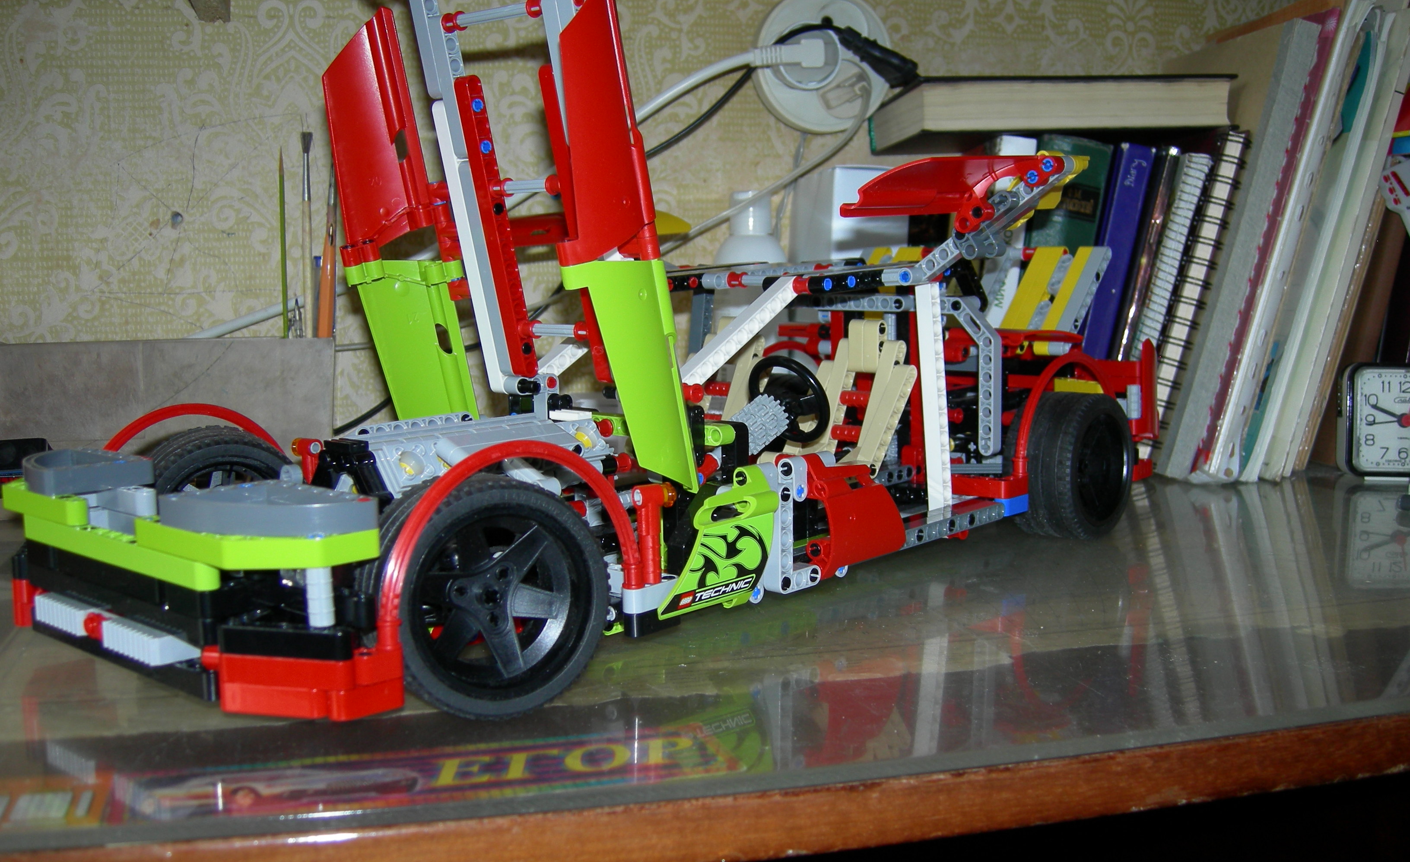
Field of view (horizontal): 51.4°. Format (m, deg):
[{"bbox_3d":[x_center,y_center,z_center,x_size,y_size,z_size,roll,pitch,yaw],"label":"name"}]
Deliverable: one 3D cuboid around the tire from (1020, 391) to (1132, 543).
[{"bbox_3d":[0.171,0.017,0.680,0.034,0.069,0.069,6,9,42],"label":"tire"}]

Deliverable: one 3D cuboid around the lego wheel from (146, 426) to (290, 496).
[{"bbox_3d":[-0.192,0.033,0.577,0.069,0.069,0.036,-4,8,-30],"label":"lego wheel"}]

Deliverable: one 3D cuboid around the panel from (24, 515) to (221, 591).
[{"bbox_3d":[-0.183,0.036,0.454,0.120,0.008,0.008,6,9,42],"label":"panel"}]

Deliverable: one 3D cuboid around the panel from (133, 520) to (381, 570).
[{"bbox_3d":[-0.131,0.031,0.427,0.072,0.008,0.040,6,9,42],"label":"panel"}]

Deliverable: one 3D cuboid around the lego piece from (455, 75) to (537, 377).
[{"bbox_3d":[-0.081,-0.079,0.573,0.008,0.120,0.008,5,22,42],"label":"lego piece"}]

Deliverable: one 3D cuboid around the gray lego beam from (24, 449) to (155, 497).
[{"bbox_3d":[-0.219,0.014,0.507,0.056,0.008,0.040,6,9,42],"label":"gray lego beam"}]

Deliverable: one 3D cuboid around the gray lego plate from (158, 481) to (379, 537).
[{"bbox_3d":[-0.125,0.024,0.420,0.056,0.008,0.040,6,9,42],"label":"gray lego plate"}]

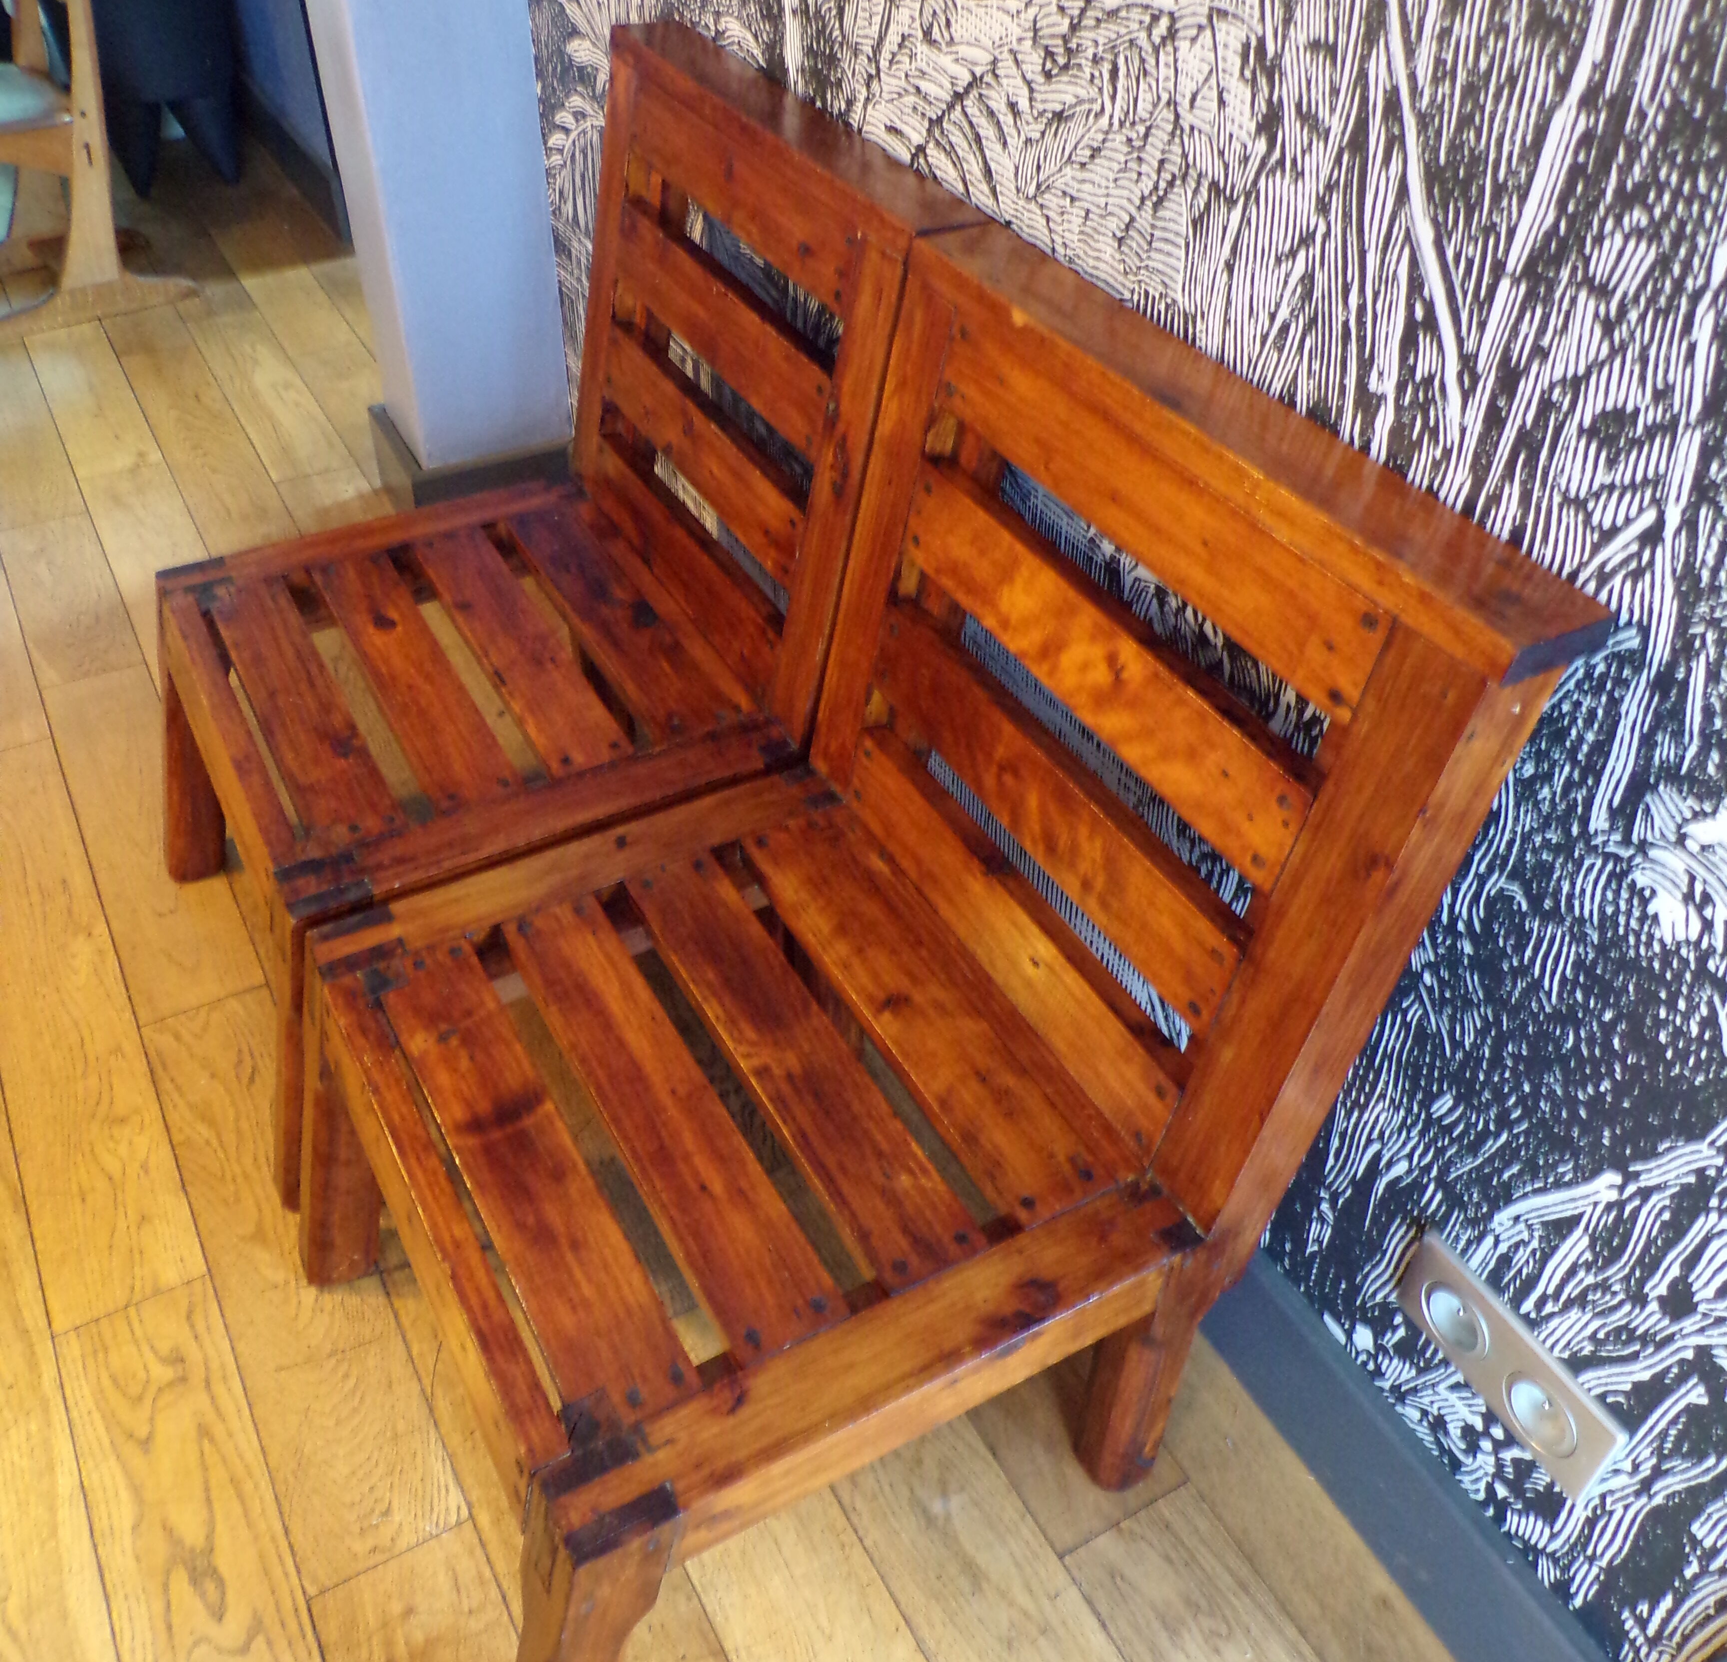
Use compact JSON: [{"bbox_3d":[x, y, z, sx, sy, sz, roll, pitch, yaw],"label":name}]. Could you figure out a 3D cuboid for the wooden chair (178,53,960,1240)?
[{"bbox_3d":[-0.321,-0.191,1.378,0.627,0.748,0.513,-19,46,-22],"label":"wooden chair"}]

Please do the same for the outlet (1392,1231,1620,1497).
[{"bbox_3d":[0.393,0.328,0.983,0.014,0.079,0.156,-19,47,-23],"label":"outlet"}]

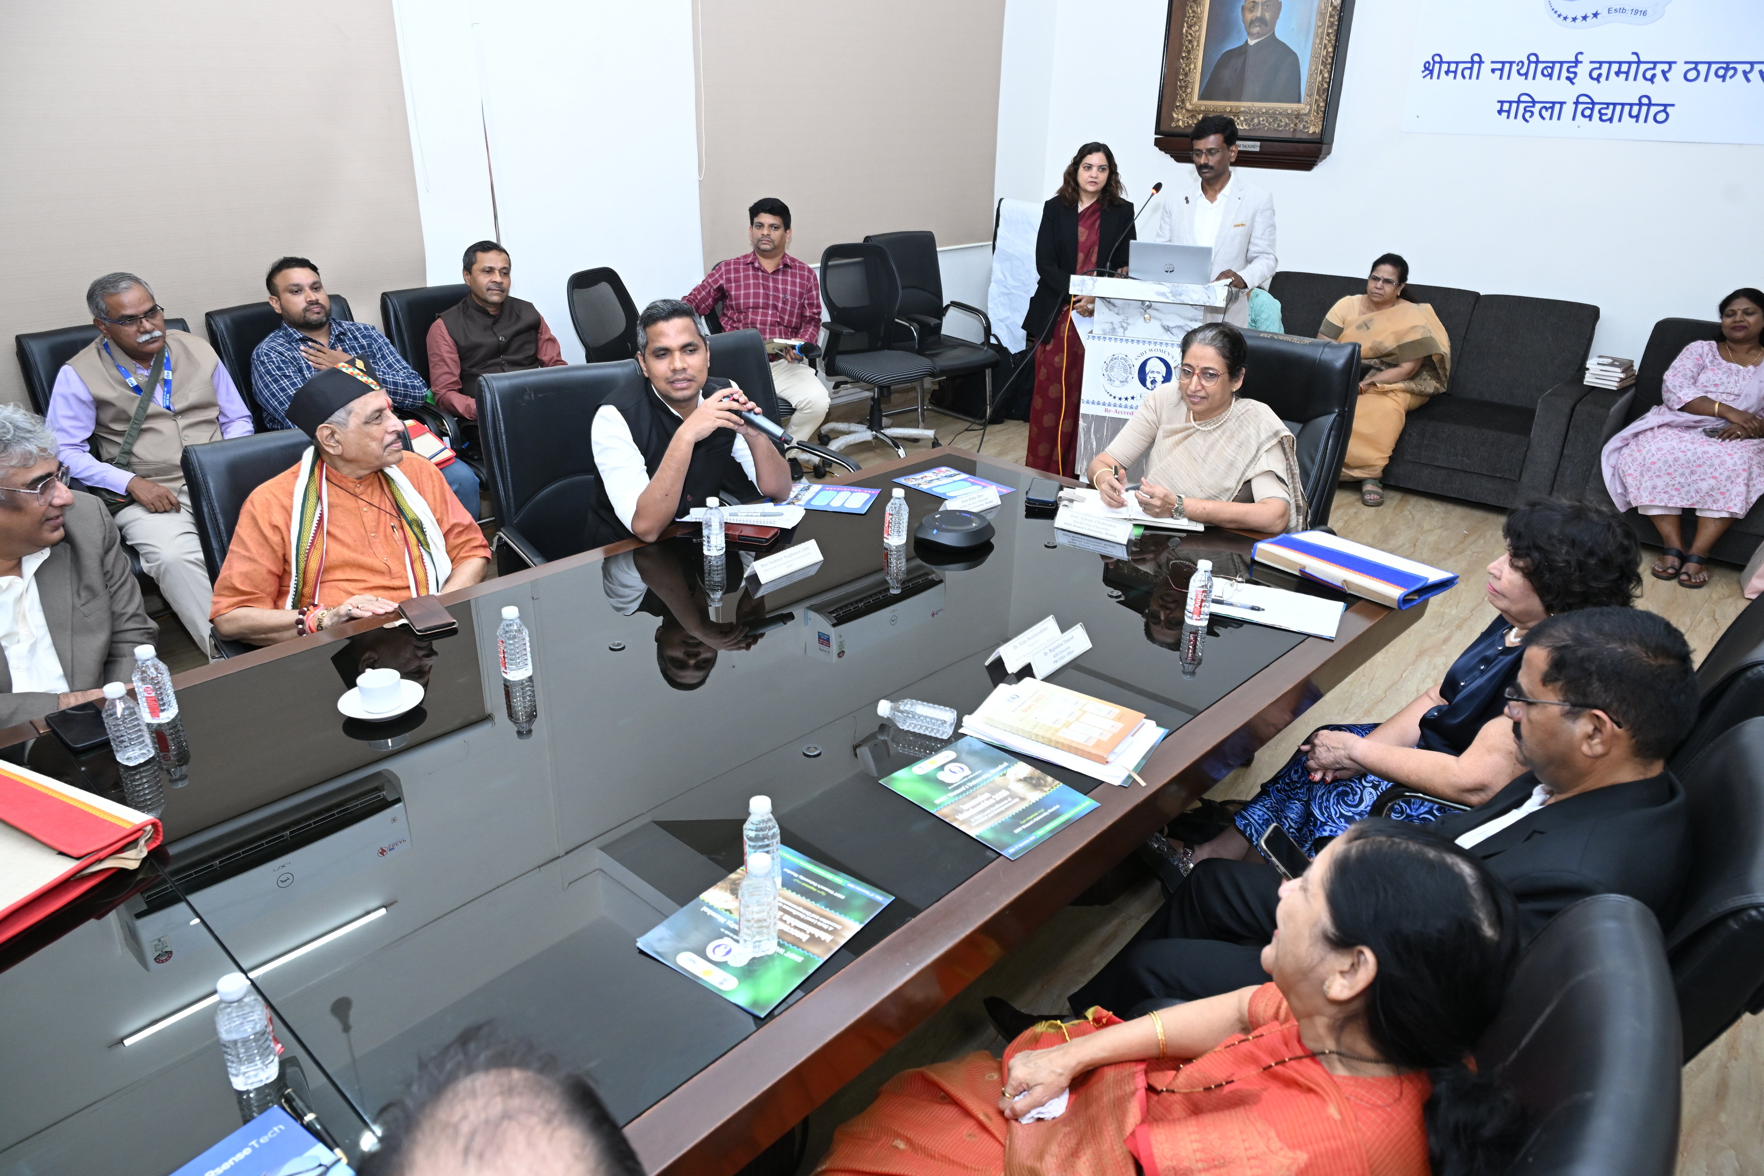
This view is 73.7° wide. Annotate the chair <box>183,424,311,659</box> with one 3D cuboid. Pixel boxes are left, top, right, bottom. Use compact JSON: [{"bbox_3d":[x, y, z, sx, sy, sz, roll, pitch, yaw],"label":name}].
[{"bbox_3d":[-1.219,0.174,2.860,0.600,1.000,0.650,-18,30,-37],"label":"chair"}]

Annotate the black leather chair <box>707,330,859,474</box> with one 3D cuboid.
[{"bbox_3d":[-0.472,-0.276,3.933,0.600,1.000,0.650,-15,28,-34],"label":"black leather chair"}]

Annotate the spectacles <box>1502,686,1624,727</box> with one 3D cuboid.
[{"bbox_3d":[0.878,0.124,1.515,0.140,0.048,0.140,8,23,29],"label":"spectacles"}]

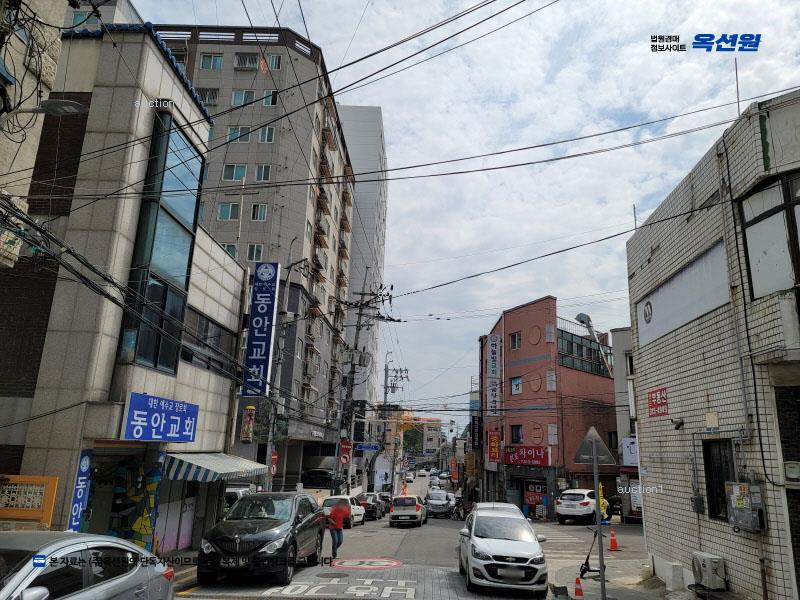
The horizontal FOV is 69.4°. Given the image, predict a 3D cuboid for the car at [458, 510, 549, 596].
[{"bbox_3d":[2.230,5.490,12.790,1.630,1.490,3.600,1,-18,3],"label":"car"}]

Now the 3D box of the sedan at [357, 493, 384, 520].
[{"bbox_3d":[-2.177,12.637,35.357,1.810,1.460,4.600,1,-17,3],"label":"sedan"}]

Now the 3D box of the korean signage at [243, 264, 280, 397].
[{"bbox_3d":[-4.808,1.026,20.100,0.800,4.720,0.270,1,-14,4],"label":"korean signage"}]

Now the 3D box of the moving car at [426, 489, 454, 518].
[{"bbox_3d":[2.925,15.174,43.000,1.730,1.720,4.000,0,-17,4],"label":"moving car"}]

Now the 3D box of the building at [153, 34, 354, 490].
[{"bbox_3d":[-13.551,-1.226,47.281,15.000,31.900,21.600,2,-14,3],"label":"building"}]

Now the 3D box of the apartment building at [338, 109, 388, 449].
[{"bbox_3d":[-9.305,-0.074,66.998,13.000,42.500,13.500,2,-14,2],"label":"apartment building"}]

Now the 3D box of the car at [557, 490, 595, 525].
[{"bbox_3d":[9.600,10.730,30.150,1.840,1.660,4.430,-7,-17,31],"label":"car"}]

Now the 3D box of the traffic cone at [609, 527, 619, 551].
[{"bbox_3d":[6.761,7.547,18.281,0.370,0.670,0.370,1,-14,5],"label":"traffic cone"}]

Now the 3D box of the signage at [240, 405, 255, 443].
[{"bbox_3d":[-5.643,4.570,21.380,0.450,1.360,0.200,2,-14,3],"label":"signage"}]

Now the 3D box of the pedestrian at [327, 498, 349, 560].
[{"bbox_3d":[-1.694,6.320,15.912,0.580,1.620,0.450,9,-16,-24],"label":"pedestrian"}]

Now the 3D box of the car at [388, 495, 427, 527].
[{"bbox_3d":[0.478,10.833,29.754,1.595,1.485,3.600,-2,-18,8],"label":"car"}]

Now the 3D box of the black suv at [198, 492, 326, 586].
[{"bbox_3d":[-2.983,5.234,13.057,1.880,1.735,4.450,0,-17,4],"label":"black suv"}]

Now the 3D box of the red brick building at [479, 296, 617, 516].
[{"bbox_3d":[10.008,7.646,39.430,8.200,12.500,12.000,7,-15,-19],"label":"red brick building"}]

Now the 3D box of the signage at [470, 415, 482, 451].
[{"bbox_3d":[6.239,10.843,47.000,0.700,2.660,0.250,1,-14,4],"label":"signage"}]

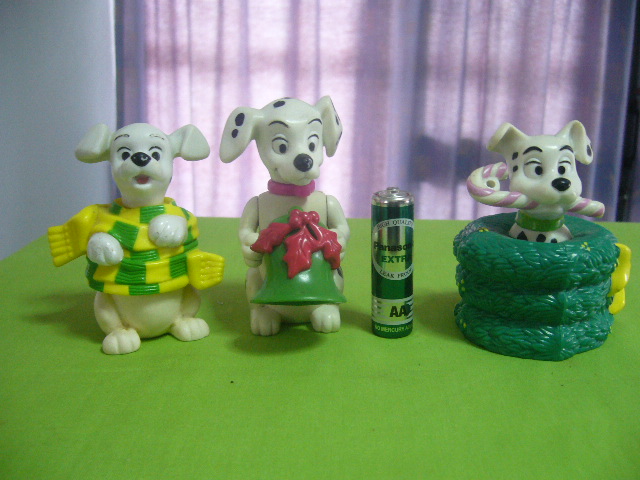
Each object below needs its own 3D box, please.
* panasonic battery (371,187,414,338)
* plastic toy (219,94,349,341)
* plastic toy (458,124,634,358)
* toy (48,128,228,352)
[{"bbox_3d":[0.025,0.007,0.221,0.014,0.050,0.014,-1,10,0],"label":"panasonic battery"},{"bbox_3d":[-0.012,-0.009,0.230,0.045,0.081,0.041,-3,10,-8],"label":"plastic toy"},{"bbox_3d":[0.076,-0.004,0.219,0.059,0.071,0.057,0,10,5],"label":"plastic toy"},{"bbox_3d":[-0.064,-0.003,0.224,0.057,0.073,0.041,-5,11,-18],"label":"toy"}]

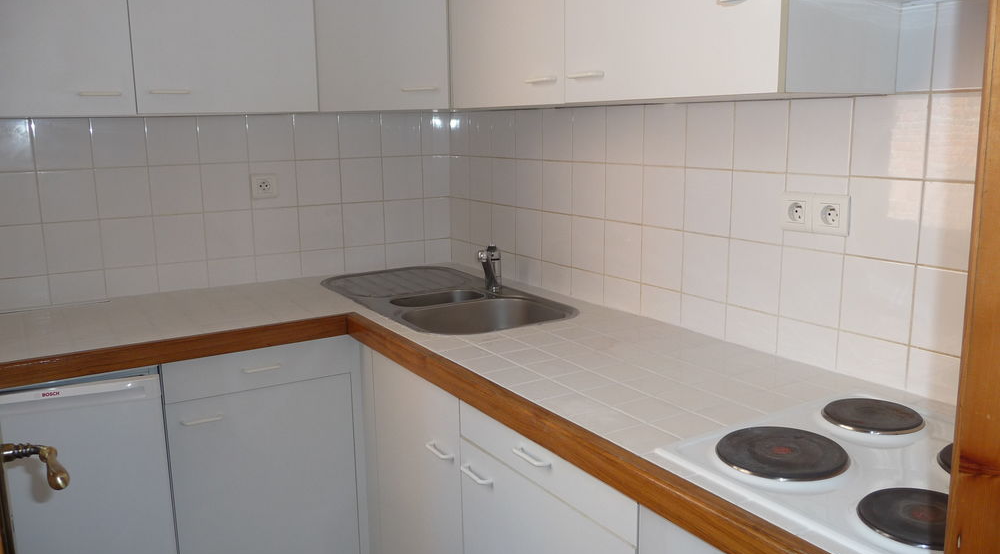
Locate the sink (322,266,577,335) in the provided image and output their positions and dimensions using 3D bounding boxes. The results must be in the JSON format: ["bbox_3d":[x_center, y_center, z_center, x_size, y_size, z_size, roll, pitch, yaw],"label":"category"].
[{"bbox_3d":[-0.187,0.128,2.469,0.492,0.160,0.976,-7,12,-30],"label":"sink"}]

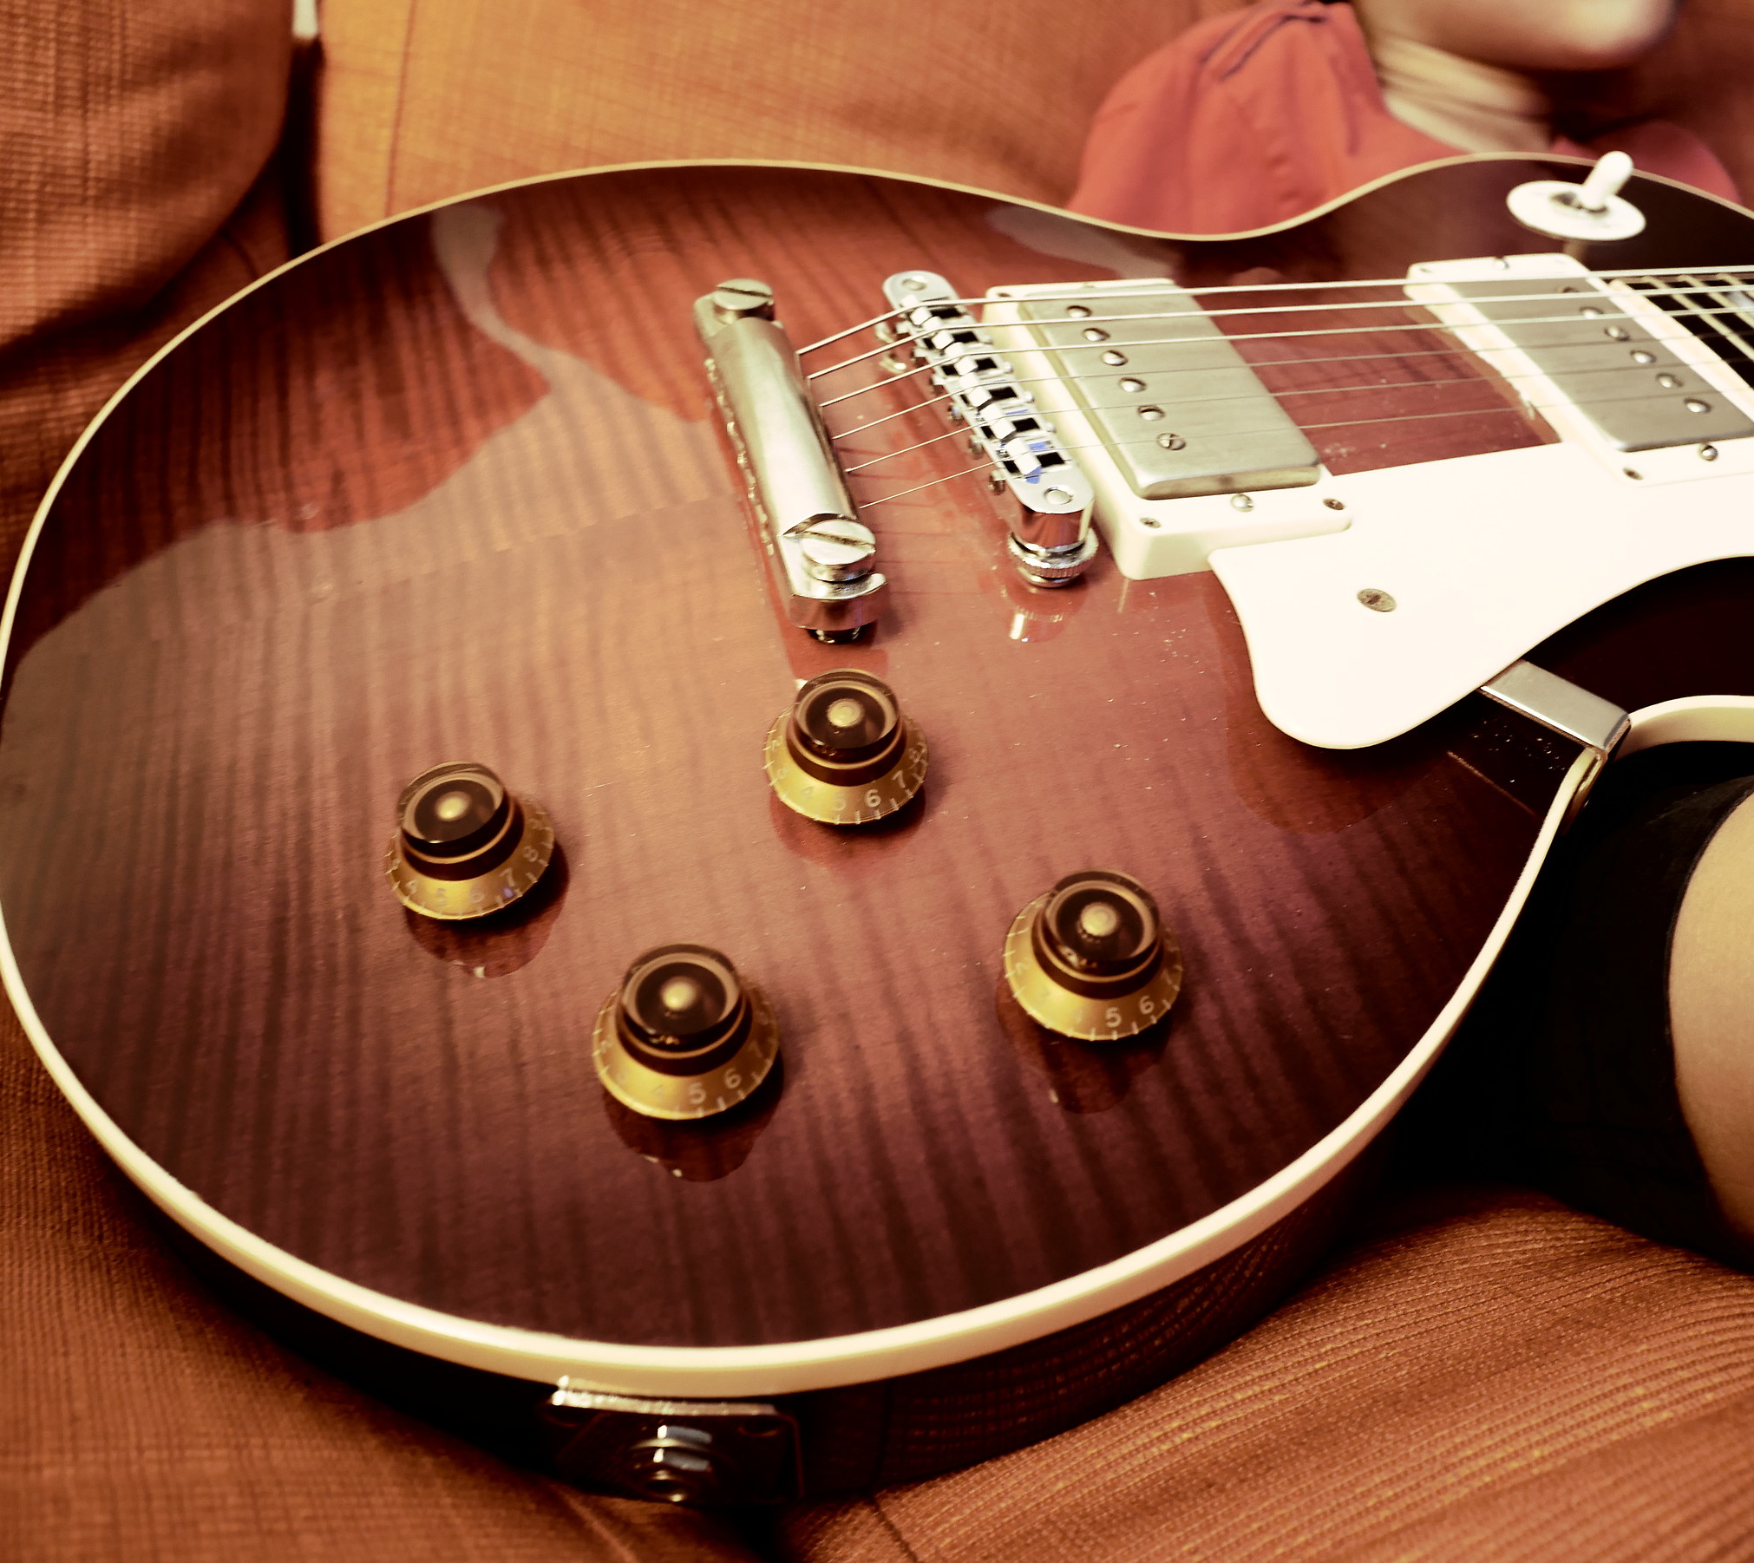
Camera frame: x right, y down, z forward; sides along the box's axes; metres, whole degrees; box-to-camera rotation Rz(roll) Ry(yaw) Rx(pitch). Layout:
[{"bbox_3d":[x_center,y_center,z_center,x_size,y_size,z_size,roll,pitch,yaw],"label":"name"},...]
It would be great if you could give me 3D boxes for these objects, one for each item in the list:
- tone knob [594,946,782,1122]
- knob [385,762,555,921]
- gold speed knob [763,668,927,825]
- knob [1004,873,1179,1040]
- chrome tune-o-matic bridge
[{"bbox_3d":[-0.027,0.033,0.201,0.026,0.013,0.026,1,45,-1],"label":"tone knob"},{"bbox_3d":[-0.064,0.007,0.222,0.026,0.013,0.026,-13,50,-8],"label":"knob"},{"bbox_3d":[-0.005,-0.007,0.225,0.026,0.013,0.026,0,53,-1],"label":"gold speed knob"},{"bbox_3d":[0.032,0.023,0.206,0.026,0.013,0.026,0,50,0],"label":"knob"},{"bbox_3d":[0.020,-0.073,0.286,0.016,0.019,0.088,-14,51,-12],"label":"chrome tune-o-matic bridge"}]

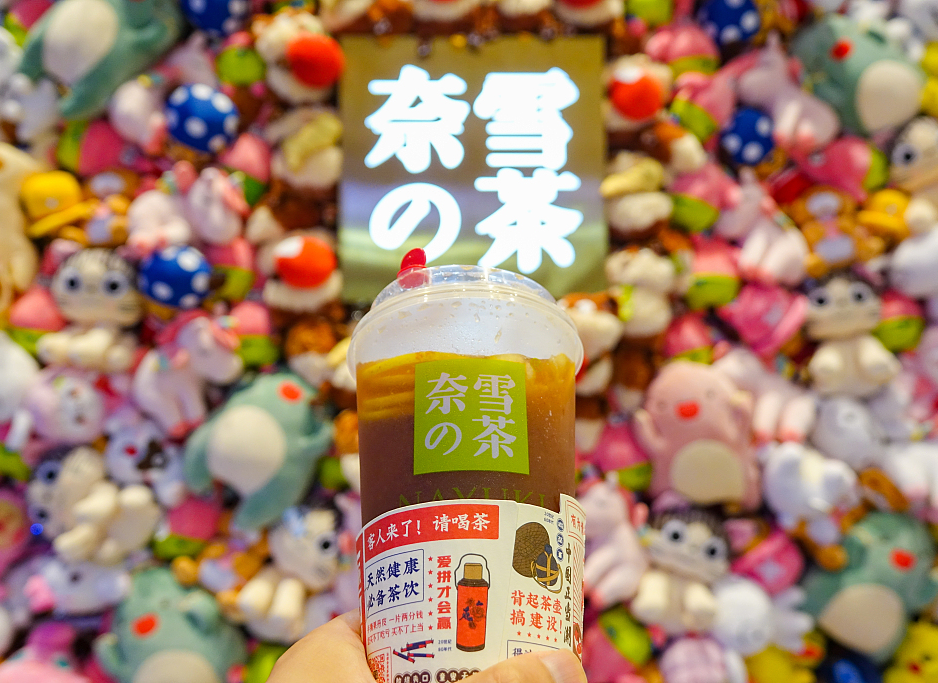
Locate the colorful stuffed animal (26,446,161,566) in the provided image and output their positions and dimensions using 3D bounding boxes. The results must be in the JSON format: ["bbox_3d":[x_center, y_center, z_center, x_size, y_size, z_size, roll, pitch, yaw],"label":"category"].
[{"bbox_3d":[-0.610,0.263,1.346,0.192,0.155,0.125,14,4,15],"label":"colorful stuffed animal"}]

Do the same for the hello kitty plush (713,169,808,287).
[{"bbox_3d":[0.486,-0.184,1.370,0.090,0.175,0.150,4,-8,41],"label":"hello kitty plush"}]

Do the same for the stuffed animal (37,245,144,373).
[{"bbox_3d":[-0.641,-0.058,1.400,0.175,0.215,0.170,3,0,-3],"label":"stuffed animal"}]

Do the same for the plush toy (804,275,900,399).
[{"bbox_3d":[0.626,-0.004,1.360,0.142,0.197,0.118,-2,-5,2],"label":"plush toy"}]

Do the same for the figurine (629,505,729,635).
[{"bbox_3d":[0.362,0.394,1.420,0.160,0.215,0.160,12,0,-7],"label":"figurine"}]

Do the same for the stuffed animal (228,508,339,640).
[{"bbox_3d":[-0.314,0.398,1.420,0.165,0.220,0.170,18,0,-19],"label":"stuffed animal"}]

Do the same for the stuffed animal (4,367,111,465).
[{"bbox_3d":[-0.675,0.117,1.364,0.155,0.140,0.130,-10,2,6],"label":"stuffed animal"}]

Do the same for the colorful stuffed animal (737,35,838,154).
[{"bbox_3d":[0.534,-0.410,1.382,0.145,0.170,0.090,15,-7,-30],"label":"colorful stuffed animal"}]

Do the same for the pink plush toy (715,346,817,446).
[{"bbox_3d":[0.509,0.092,1.440,0.150,0.170,0.180,-21,0,25],"label":"pink plush toy"}]

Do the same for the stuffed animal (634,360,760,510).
[{"bbox_3d":[0.362,0.150,1.342,0.195,0.240,0.135,-3,-5,6],"label":"stuffed animal"}]

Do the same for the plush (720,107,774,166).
[{"bbox_3d":[0.486,-0.358,1.440,0.112,0.108,0.110,0,0,0],"label":"plush"}]

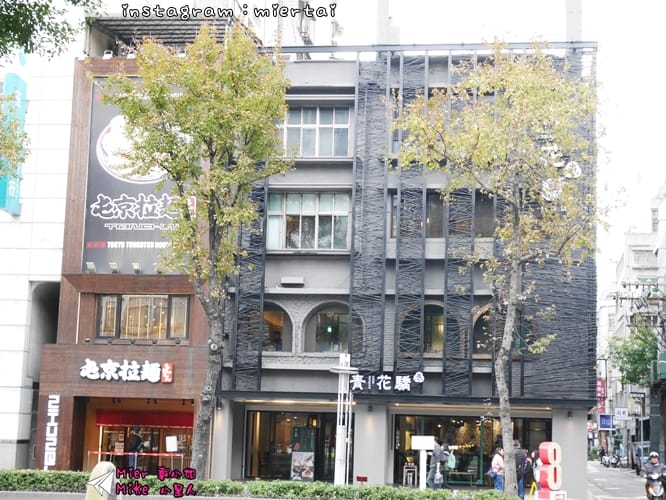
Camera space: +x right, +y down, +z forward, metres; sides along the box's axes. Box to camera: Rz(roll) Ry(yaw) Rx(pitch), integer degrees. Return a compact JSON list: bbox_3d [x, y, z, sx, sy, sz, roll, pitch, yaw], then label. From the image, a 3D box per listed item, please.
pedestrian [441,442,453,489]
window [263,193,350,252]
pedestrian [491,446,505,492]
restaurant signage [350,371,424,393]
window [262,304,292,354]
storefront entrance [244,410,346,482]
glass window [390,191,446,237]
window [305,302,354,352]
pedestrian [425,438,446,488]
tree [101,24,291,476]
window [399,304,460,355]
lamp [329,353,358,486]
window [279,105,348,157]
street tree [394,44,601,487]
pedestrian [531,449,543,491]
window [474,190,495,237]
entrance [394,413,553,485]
[{"bbox_3d":[3.667,7.004,39.580,0.420,1.600,0.480,1,-9,8],"label":"pedestrian"},{"bbox_3d":[-0.865,-0.940,41.002,2.930,1.943,0.200,1,-9,8],"label":"window"},{"bbox_3d":[4.684,6.363,35.025,0.420,1.504,0.460,1,-9,8],"label":"pedestrian"},{"bbox_3d":[1.686,4.073,37.936,2.301,0.690,0.200,1,-9,8],"label":"restaurant signage"},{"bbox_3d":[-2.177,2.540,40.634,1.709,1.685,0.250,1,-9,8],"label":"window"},{"bbox_3d":[-1.170,6.526,40.599,3.537,2.439,0.350,1,-9,8],"label":"storefront entrance"},{"bbox_3d":[2.782,-1.169,40.549,1.744,1.572,0.200,1,-9,8],"label":"glass window"},{"bbox_3d":[-0.048,2.510,39.642,1.754,1.644,0.200,1,-9,8],"label":"window"},{"bbox_3d":[2.974,6.278,35.578,0.500,1.735,0.520,1,-9,8],"label":"pedestrian"},{"bbox_3d":[-4.159,0.046,35.992,5.400,13.748,5.000,1,-9,8],"label":"tree"},{"bbox_3d":[3.033,2.531,39.218,1.860,1.658,0.200,1,-9,8],"label":"window"},{"bbox_3d":[0.264,4.885,34.429,0.780,3.981,0.780,1,-9,8],"label":"lamp"},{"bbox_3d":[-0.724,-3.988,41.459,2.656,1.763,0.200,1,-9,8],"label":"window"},{"bbox_3d":[4.559,0.447,34.509,5.767,13.005,5.479,1,-9,8],"label":"street tree"},{"bbox_3d":[6.188,6.814,37.383,0.360,1.560,0.480,3,-9,-9],"label":"pedestrian"},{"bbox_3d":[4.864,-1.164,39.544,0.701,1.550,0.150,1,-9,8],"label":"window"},{"bbox_3d":[4.622,6.725,41.111,5.240,2.372,0.300,1,-9,8],"label":"entrance"}]

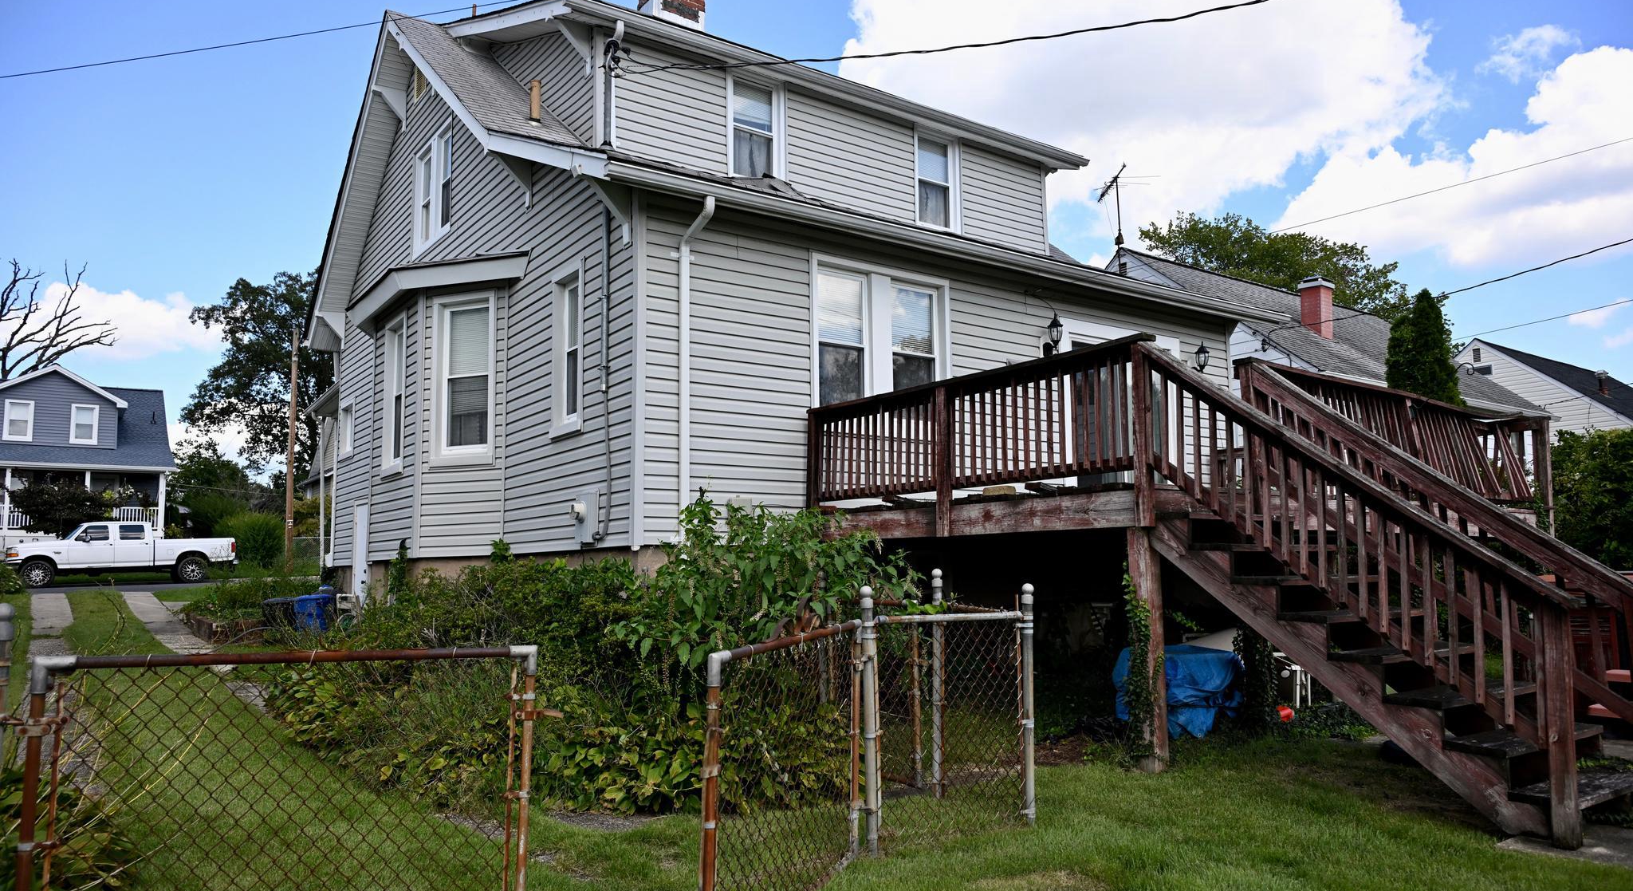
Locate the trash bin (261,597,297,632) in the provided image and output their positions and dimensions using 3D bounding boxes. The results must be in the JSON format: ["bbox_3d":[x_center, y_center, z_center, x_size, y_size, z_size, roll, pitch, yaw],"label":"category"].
[{"bbox_3d":[-7.473,2.477,15.200,0.570,0.680,0.570,4,-9,-35],"label":"trash bin"}]

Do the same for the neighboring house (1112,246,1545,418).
[{"bbox_3d":[9.710,0.050,23.524,9.250,7.350,8.000,4,-9,-35],"label":"neighboring house"}]

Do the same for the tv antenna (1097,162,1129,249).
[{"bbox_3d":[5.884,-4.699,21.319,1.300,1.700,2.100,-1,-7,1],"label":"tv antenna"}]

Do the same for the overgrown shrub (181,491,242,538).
[{"bbox_3d":[-22.331,3.276,40.500,2.700,3.000,2.700,4,-9,-35],"label":"overgrown shrub"}]

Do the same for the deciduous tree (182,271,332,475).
[{"bbox_3d":[-27.889,-1.002,57.000,11.300,16.300,11.300,4,-9,-35],"label":"deciduous tree"}]

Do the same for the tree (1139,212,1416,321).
[{"bbox_3d":[16.807,-1.354,38.500,11.000,13.900,11.000,4,-9,-35],"label":"tree"}]

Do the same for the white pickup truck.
[{"bbox_3d":[-21.298,3.346,33.593,5.850,1.920,2.000,4,-9,-35],"label":"white pickup truck"}]

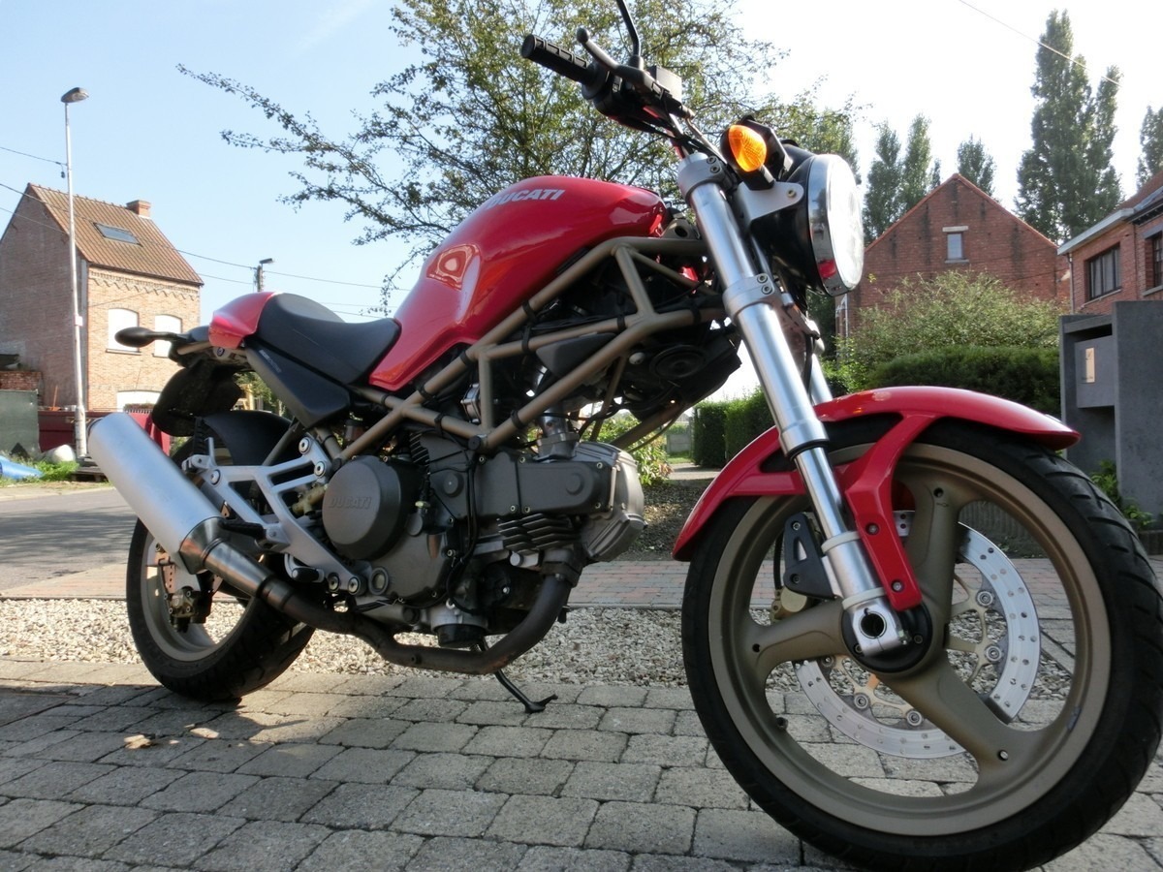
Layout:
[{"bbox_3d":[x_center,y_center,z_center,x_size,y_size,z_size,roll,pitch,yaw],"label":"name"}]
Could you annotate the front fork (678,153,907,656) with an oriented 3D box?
[{"bbox_3d":[0.328,-0.070,1.177,0.110,0.790,0.260,-26,-29,25],"label":"front fork"}]

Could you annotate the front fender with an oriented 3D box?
[{"bbox_3d":[0.366,0.066,1.085,0.525,0.270,0.165,-2,-13,34],"label":"front fender"}]

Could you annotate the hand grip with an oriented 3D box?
[{"bbox_3d":[-0.028,-0.531,1.145,0.037,0.037,0.130,-2,-1,45],"label":"hand grip"}]

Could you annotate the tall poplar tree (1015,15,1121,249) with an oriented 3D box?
[{"bbox_3d":[27.782,-11.662,46.000,5.800,25.300,5.800,0,-1,0],"label":"tall poplar tree"}]

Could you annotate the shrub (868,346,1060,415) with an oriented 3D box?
[{"bbox_3d":[4.200,-0.150,8.500,2.300,1.560,1.100,-1,-1,12],"label":"shrub"}]

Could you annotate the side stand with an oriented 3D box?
[{"bbox_3d":[-0.131,0.461,1.580,0.100,0.190,0.250,-1,-1,34],"label":"side stand"}]

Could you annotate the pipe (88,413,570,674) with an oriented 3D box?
[{"bbox_3d":[-0.532,0.164,1.466,1.100,0.420,0.300,-2,-13,34],"label":"pipe"}]

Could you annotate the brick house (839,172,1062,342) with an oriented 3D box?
[{"bbox_3d":[11.180,-3.099,25.929,6.200,8.050,7.000,-1,-1,12],"label":"brick house"}]

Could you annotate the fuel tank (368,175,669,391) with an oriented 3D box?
[{"bbox_3d":[-0.099,-0.256,1.486,0.570,0.395,0.340,-2,-13,34],"label":"fuel tank"}]

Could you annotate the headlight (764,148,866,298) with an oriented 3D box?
[{"bbox_3d":[0.344,-0.320,1.254,0.160,0.212,0.212,-1,-17,34],"label":"headlight"}]

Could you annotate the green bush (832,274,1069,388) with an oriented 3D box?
[{"bbox_3d":[4.862,-0.693,10.500,3.000,2.750,2.300,-1,-2,0],"label":"green bush"}]

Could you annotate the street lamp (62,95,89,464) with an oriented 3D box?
[{"bbox_3d":[-9.380,-3.060,14.950,0.700,6.920,0.320,-2,-2,36],"label":"street lamp"}]

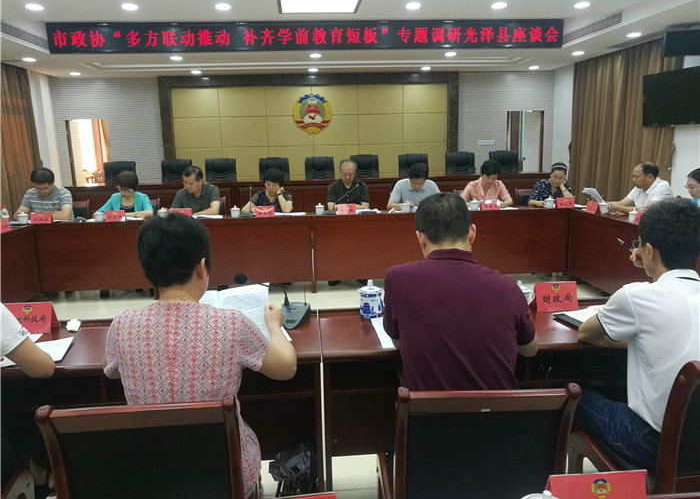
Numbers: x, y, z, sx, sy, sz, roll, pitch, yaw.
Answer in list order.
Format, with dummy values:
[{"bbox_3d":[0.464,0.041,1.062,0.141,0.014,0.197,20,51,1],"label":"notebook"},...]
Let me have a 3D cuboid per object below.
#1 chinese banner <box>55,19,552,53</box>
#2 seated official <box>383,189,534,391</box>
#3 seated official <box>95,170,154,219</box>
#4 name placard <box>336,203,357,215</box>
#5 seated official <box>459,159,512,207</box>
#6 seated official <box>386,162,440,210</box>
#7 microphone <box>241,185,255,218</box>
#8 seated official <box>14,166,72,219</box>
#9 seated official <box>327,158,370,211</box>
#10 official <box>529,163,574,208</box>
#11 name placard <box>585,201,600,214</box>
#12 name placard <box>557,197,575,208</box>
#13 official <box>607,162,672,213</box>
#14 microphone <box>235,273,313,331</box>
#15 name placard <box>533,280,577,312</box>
[{"bbox_3d":[-0.563,-3.262,8.350,7.844,0.428,0.080,-2,11,-4],"label":"chinese banner"},{"bbox_3d":[0.331,0.467,1.723,0.500,1.280,0.700,-2,11,-4],"label":"seated official"},{"bbox_3d":[-2.185,-0.159,5.329,0.530,1.200,0.720,-2,10,-4],"label":"seated official"},{"bbox_3d":[-0.027,-0.388,5.267,0.180,0.100,0.090,-2,11,-4],"label":"name placard"},{"bbox_3d":[1.470,-0.344,5.910,0.550,1.250,0.680,-1,11,1],"label":"seated official"},{"bbox_3d":[0.647,-0.261,5.527,0.530,1.200,0.740,-2,10,-4],"label":"seated official"},{"bbox_3d":[-0.970,-0.457,5.164,0.125,0.290,0.170,-2,10,-4],"label":"microphone"},{"bbox_3d":[-2.933,-0.152,5.273,0.540,1.250,0.740,-3,11,-7],"label":"seated official"},{"bbox_3d":[-0.021,-0.305,5.817,0.470,1.270,0.680,-2,11,-4],"label":"seated official"},{"bbox_3d":[2.083,-0.303,5.630,0.490,1.190,0.720,-2,10,-1],"label":"official"},{"bbox_3d":[2.220,-0.379,4.972,0.090,0.100,0.180,-2,11,-4],"label":"name placard"},{"bbox_3d":[2.090,-0.455,5.307,0.178,0.100,0.085,-2,10,-4],"label":"name placard"},{"bbox_3d":[2.651,-0.201,5.009,0.750,1.200,0.500,-3,11,-10],"label":"official"},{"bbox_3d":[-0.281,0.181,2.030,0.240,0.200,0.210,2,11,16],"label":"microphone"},{"bbox_3d":[0.808,0.181,2.159,0.170,0.107,0.090,-2,10,-4],"label":"name placard"}]

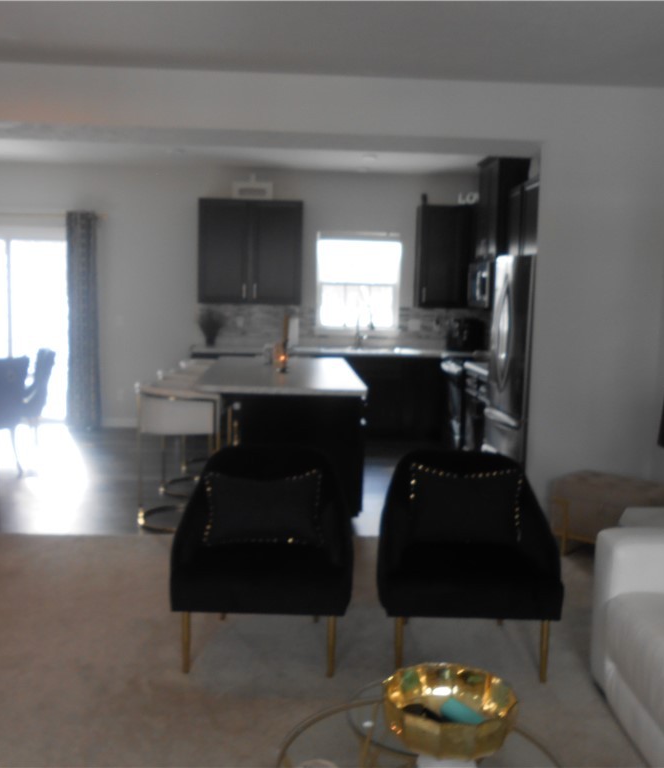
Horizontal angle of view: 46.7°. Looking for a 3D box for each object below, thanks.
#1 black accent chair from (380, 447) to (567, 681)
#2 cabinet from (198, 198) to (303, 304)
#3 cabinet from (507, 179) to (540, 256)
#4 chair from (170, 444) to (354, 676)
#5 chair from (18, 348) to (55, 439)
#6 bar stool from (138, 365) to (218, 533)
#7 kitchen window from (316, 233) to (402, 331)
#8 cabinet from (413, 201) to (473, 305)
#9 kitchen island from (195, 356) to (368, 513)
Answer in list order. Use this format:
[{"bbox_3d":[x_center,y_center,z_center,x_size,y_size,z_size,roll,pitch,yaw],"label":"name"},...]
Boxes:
[{"bbox_3d":[0.544,0.724,3.255,0.700,0.796,0.700,2,7,2],"label":"black accent chair"},{"bbox_3d":[-0.837,-1.358,7.984,1.052,1.052,0.330,1,7,-4],"label":"cabinet"},{"bbox_3d":[1.657,-1.151,5.392,0.600,0.520,0.880,1,7,-3],"label":"cabinet"},{"bbox_3d":[-0.277,0.713,3.264,0.700,0.800,0.680,1,7,0],"label":"chair"},{"bbox_3d":[-2.912,0.127,7.204,0.570,0.910,0.530,-2,8,-29],"label":"chair"},{"bbox_3d":[-0.993,0.432,5.005,0.560,0.900,0.550,1,7,-4],"label":"bar stool"},{"bbox_3d":[0.280,-1.069,8.105,0.880,1.020,0.100,1,7,-3],"label":"kitchen window"},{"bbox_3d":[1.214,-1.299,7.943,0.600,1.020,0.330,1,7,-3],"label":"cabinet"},{"bbox_3d":[-0.380,0.346,5.808,1.070,0.914,2.200,1,7,-4],"label":"kitchen island"}]

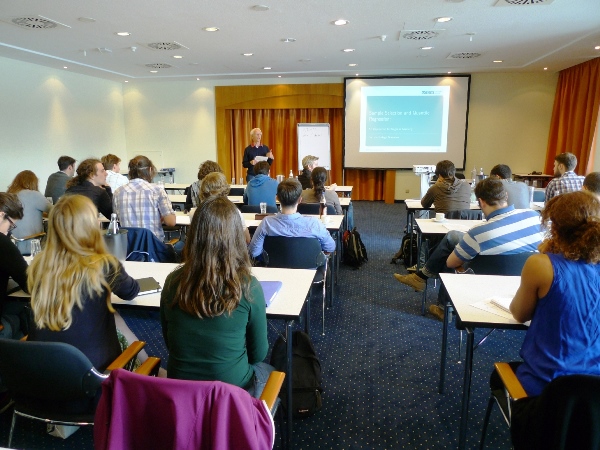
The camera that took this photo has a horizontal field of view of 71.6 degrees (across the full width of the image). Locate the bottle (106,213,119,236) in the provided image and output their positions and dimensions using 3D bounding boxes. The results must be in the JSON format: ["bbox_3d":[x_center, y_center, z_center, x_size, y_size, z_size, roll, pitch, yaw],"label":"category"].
[{"bbox_3d":[-1.177,0.077,2.624,0.080,0.310,0.080,2,12,9],"label":"bottle"}]

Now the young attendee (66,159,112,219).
[{"bbox_3d":[-1.913,0.055,3.994,0.500,1.300,0.800,6,13,27],"label":"young attendee"}]

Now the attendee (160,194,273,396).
[{"bbox_3d":[-0.295,0.534,1.675,0.460,1.280,0.720,2,12,10],"label":"attendee"}]

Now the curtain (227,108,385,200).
[{"bbox_3d":[0.067,-1.708,10.229,3.998,2.264,0.204,2,12,9],"label":"curtain"}]

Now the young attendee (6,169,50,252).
[{"bbox_3d":[-2.338,0.117,3.889,0.510,1.265,0.755,3,12,14],"label":"young attendee"}]

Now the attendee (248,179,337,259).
[{"bbox_3d":[-0.057,0.196,3.501,0.600,1.200,0.800,2,12,10],"label":"attendee"}]

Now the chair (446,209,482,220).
[{"bbox_3d":[1.668,0.210,4.373,0.550,0.800,0.580,2,12,10],"label":"chair"}]

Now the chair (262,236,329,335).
[{"bbox_3d":[-0.032,0.423,3.389,0.550,0.800,0.580,2,12,10],"label":"chair"}]

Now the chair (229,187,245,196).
[{"bbox_3d":[-0.895,-0.163,6.309,0.571,0.826,0.571,2,12,9],"label":"chair"}]

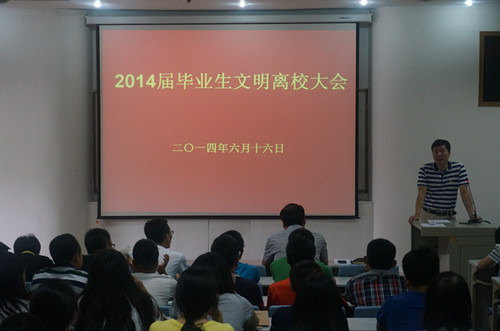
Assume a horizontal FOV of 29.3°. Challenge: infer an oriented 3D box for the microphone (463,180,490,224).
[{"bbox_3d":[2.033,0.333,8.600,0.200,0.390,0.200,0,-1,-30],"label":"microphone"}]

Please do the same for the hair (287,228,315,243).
[{"bbox_3d":[0.345,0.502,6.400,0.175,0.170,0.200,0,-3,2],"label":"hair"}]

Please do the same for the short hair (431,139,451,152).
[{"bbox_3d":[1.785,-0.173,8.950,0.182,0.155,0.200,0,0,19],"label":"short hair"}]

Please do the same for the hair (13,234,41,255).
[{"bbox_3d":[-1.493,0.539,6.400,0.178,0.160,0.200,1,-9,-5],"label":"hair"}]

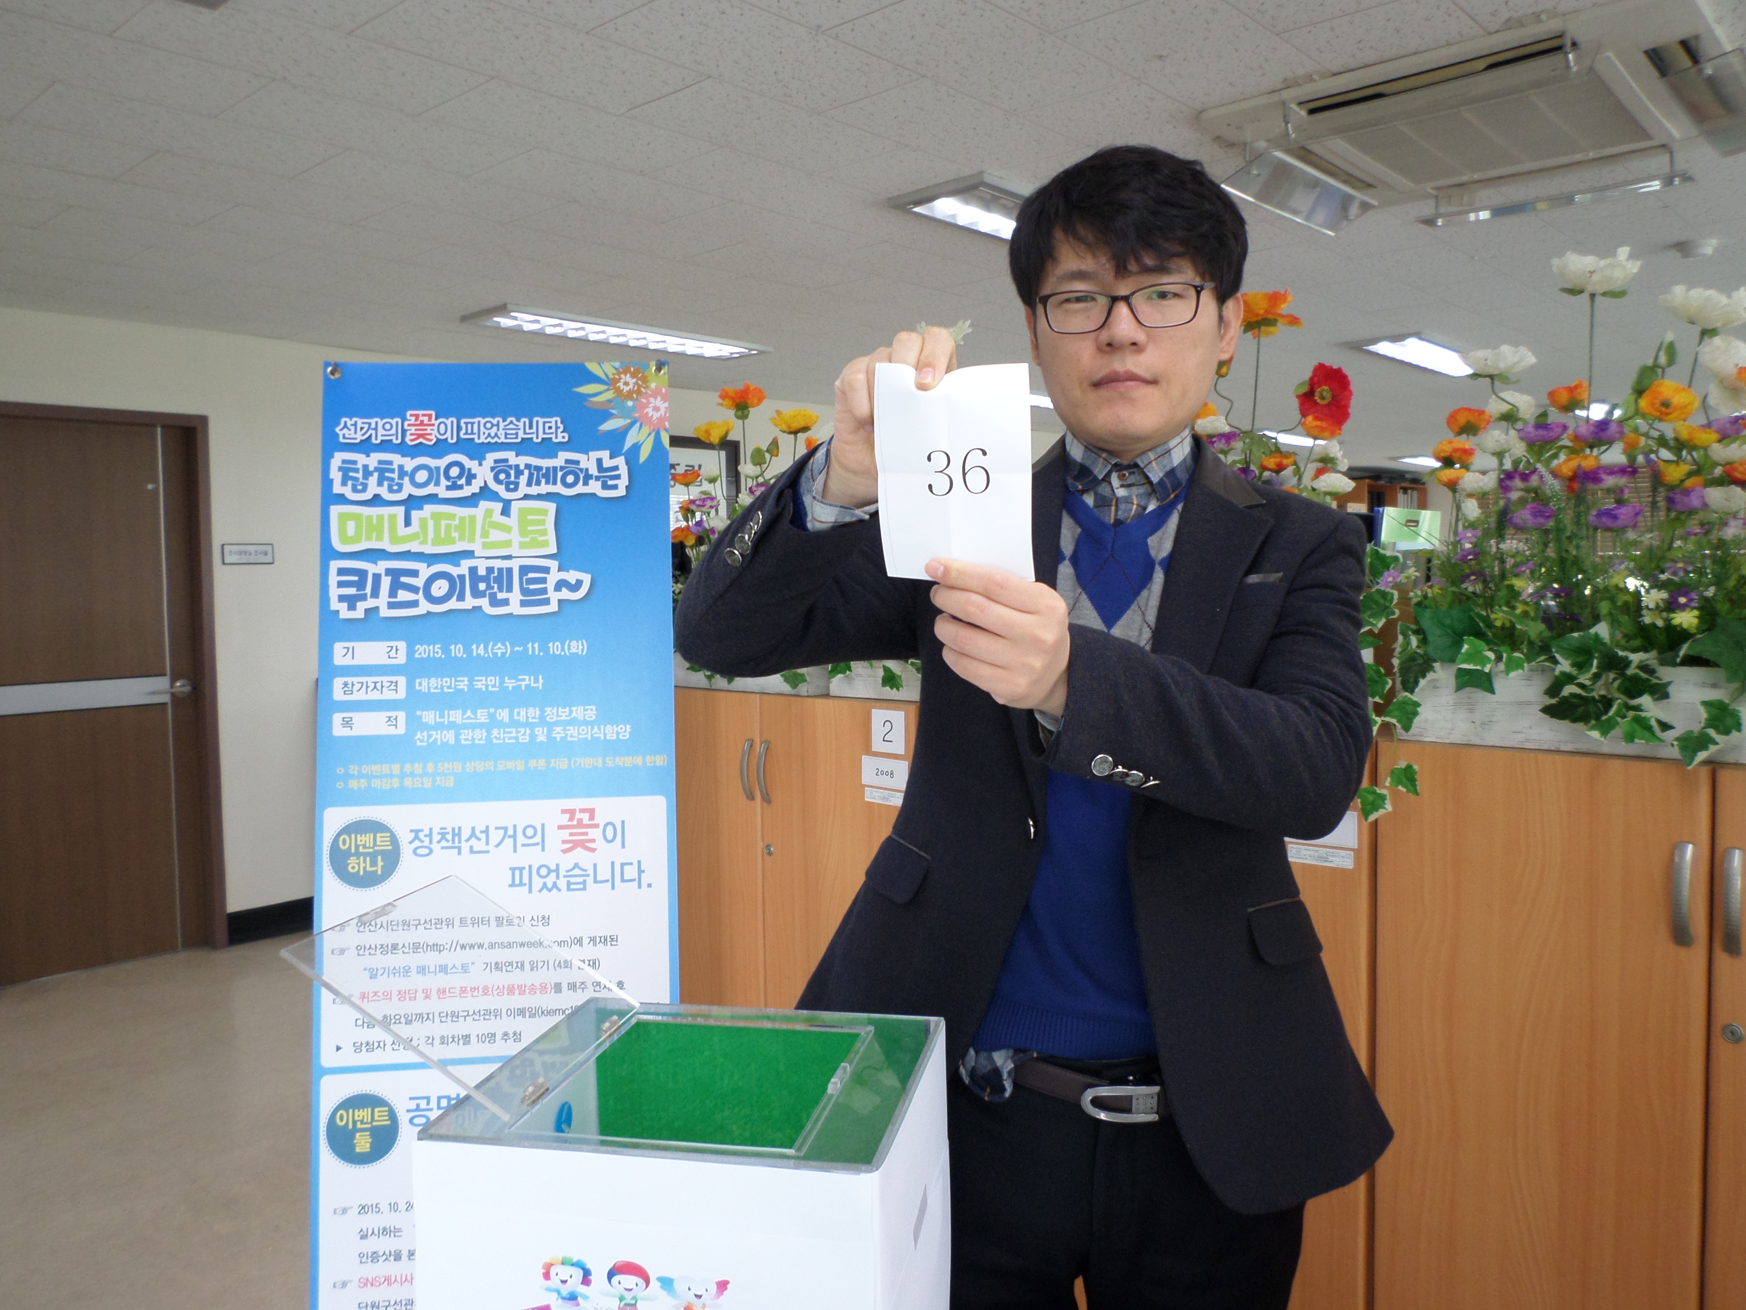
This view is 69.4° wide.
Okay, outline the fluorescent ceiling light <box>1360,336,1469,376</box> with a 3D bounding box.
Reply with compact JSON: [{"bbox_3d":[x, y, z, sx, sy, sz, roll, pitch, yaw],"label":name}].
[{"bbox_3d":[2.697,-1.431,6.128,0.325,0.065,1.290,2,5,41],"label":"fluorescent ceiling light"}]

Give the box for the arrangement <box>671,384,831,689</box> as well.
[{"bbox_3d":[-0.250,-0.250,2.680,0.520,0.640,0.280,2,5,39],"label":"arrangement"}]

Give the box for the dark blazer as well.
[{"bbox_3d":[0.144,0.145,1.060,0.580,0.670,0.380,0,4,12],"label":"dark blazer"}]

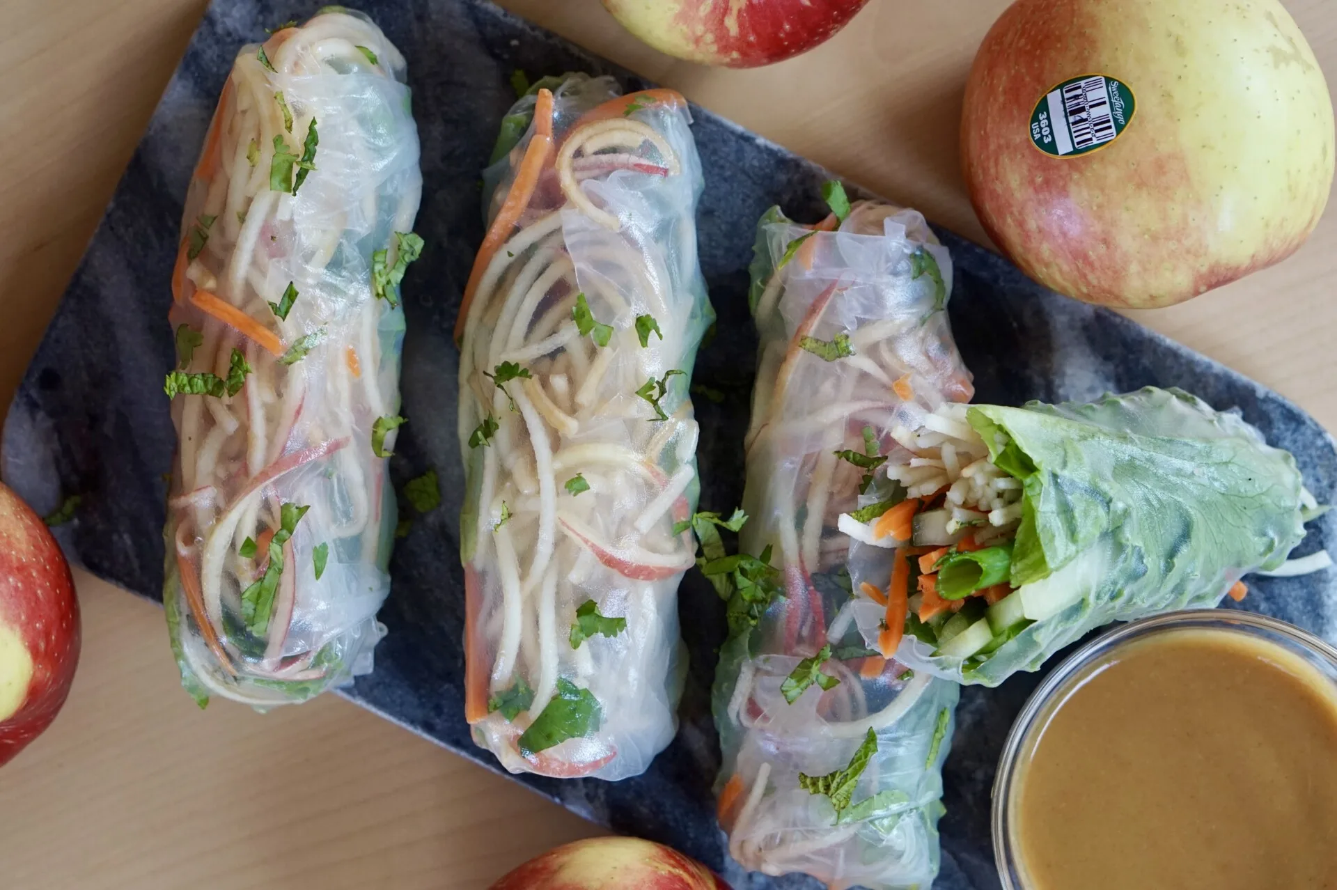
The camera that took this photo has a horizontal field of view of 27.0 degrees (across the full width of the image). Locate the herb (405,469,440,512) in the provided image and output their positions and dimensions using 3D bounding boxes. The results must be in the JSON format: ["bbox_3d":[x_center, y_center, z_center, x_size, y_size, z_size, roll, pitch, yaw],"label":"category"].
[{"bbox_3d":[-0.055,0.010,0.624,0.007,0.003,0.009,25,87,1],"label":"herb"}]

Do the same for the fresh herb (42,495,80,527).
[{"bbox_3d":[-0.136,0.015,0.624,0.011,0.003,0.003,-38,88,-2],"label":"fresh herb"}]

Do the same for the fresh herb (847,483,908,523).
[{"bbox_3d":[0.044,0.012,0.584,0.014,0.004,0.005,-28,87,-1],"label":"fresh herb"}]

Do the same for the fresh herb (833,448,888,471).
[{"bbox_3d":[0.040,0.003,0.583,0.011,0.004,0.004,10,87,0],"label":"fresh herb"}]

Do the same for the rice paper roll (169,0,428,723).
[{"bbox_3d":[-0.081,-0.019,0.605,0.051,0.043,0.149,5,87,0],"label":"rice paper roll"}]

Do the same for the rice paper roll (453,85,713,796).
[{"bbox_3d":[-0.017,-0.004,0.605,0.052,0.043,0.152,2,87,0],"label":"rice paper roll"}]

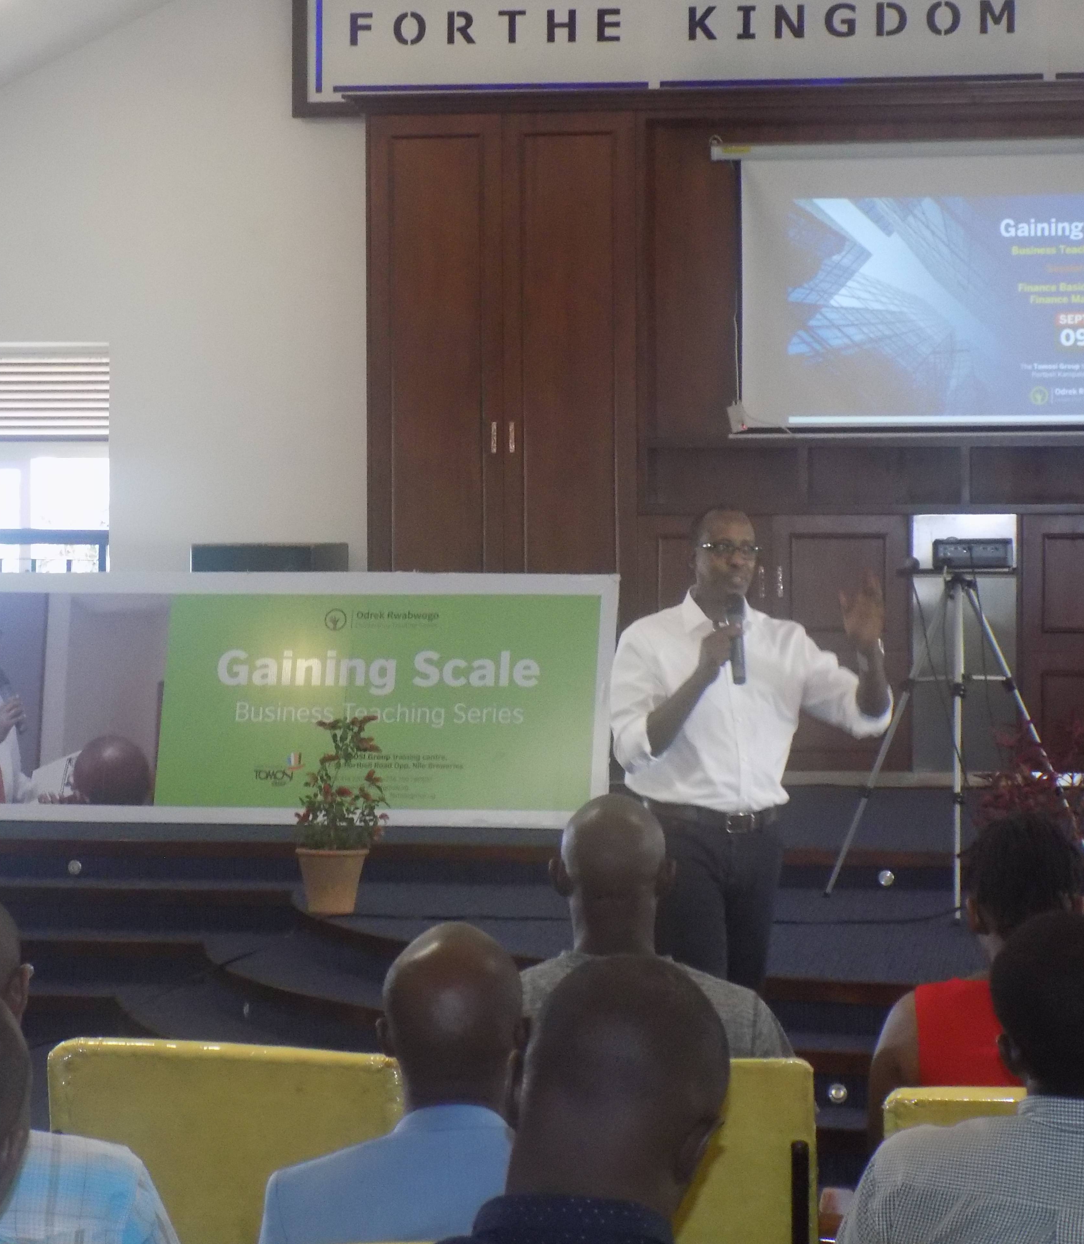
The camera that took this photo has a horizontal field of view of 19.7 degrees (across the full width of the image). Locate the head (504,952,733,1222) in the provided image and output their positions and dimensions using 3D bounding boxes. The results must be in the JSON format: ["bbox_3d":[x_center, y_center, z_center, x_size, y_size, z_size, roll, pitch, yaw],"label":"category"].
[{"bbox_3d":[0.067,0.380,2.540,0.170,0.235,0.210,7,1,10],"label":"head"}]

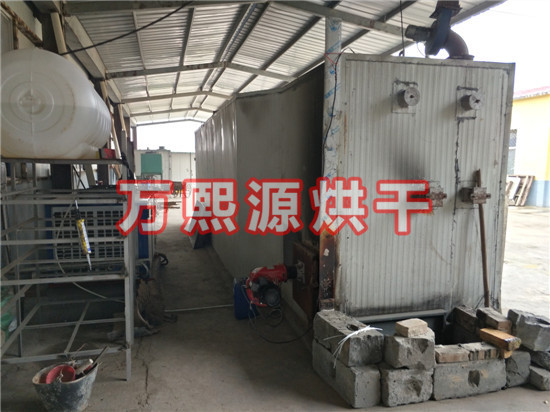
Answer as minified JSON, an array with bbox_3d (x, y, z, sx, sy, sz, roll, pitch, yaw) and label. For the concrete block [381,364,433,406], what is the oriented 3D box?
[{"bbox_3d":[0.893,1.217,2.819,0.330,0.235,0.260,0,4,-13],"label":"concrete block"}]

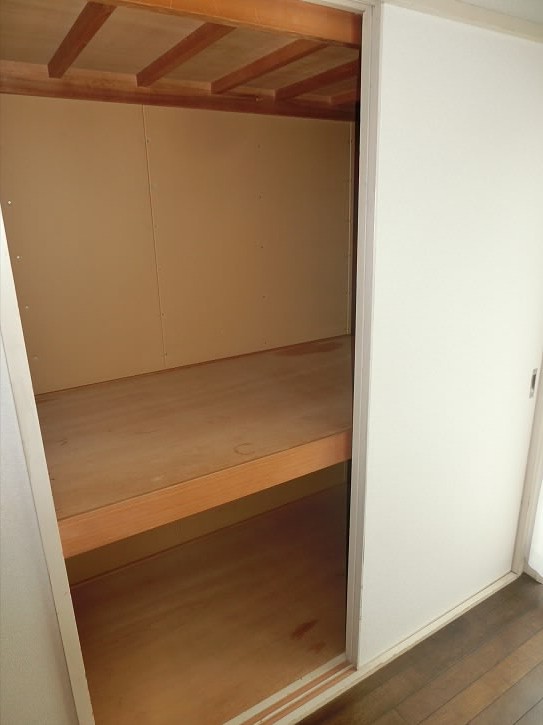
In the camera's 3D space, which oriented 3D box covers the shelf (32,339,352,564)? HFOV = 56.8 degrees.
[{"bbox_3d":[0.004,0.130,1.746,1.593,0.088,0.843,-11,20,-30],"label":"shelf"}]

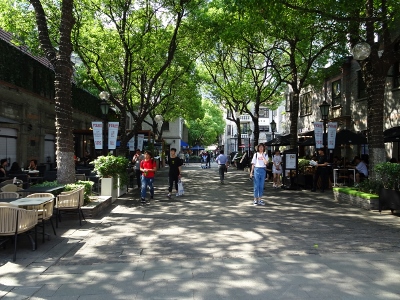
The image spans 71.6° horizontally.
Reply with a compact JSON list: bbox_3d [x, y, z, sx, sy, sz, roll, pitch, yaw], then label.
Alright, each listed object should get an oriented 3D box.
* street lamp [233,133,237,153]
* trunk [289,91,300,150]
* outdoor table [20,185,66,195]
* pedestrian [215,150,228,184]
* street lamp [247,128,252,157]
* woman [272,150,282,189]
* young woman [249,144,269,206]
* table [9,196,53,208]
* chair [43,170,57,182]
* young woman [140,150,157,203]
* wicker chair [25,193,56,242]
[{"bbox_3d":[4.220,0.124,33.000,0.420,3.900,0.420,0,-1,0],"label":"street lamp"},{"bbox_3d":[5.220,-0.770,15.300,0.550,5.000,0.550,0,-1,0],"label":"trunk"},{"bbox_3d":[-3.420,1.210,6.000,0.700,0.730,0.820,0,-1,-11],"label":"outdoor table"},{"bbox_3d":[1.085,0.870,14.000,0.600,1.710,0.400,0,-1,0],"label":"pedestrian"},{"bbox_3d":[4.550,-0.010,25.200,0.440,3.800,0.440,0,-1,0],"label":"street lamp"},{"bbox_3d":[3.370,0.873,12.100,0.460,1.650,0.320,0,-1,11],"label":"woman"},{"bbox_3d":[1.670,0.721,7.850,0.540,1.750,0.340,0,-1,5],"label":"young woman"},{"bbox_3d":[-2.780,1.190,4.450,0.660,0.730,0.750,0,-1,-11],"label":"table"},{"bbox_3d":[-5.950,1.250,11.000,0.580,0.800,0.600,0,-1,-9],"label":"chair"},{"bbox_3d":[-1.660,0.812,8.750,0.560,1.660,0.440,0,-1,-6],"label":"young woman"},{"bbox_3d":[-2.870,1.178,4.900,0.570,0.780,0.570,0,-1,-3],"label":"wicker chair"}]

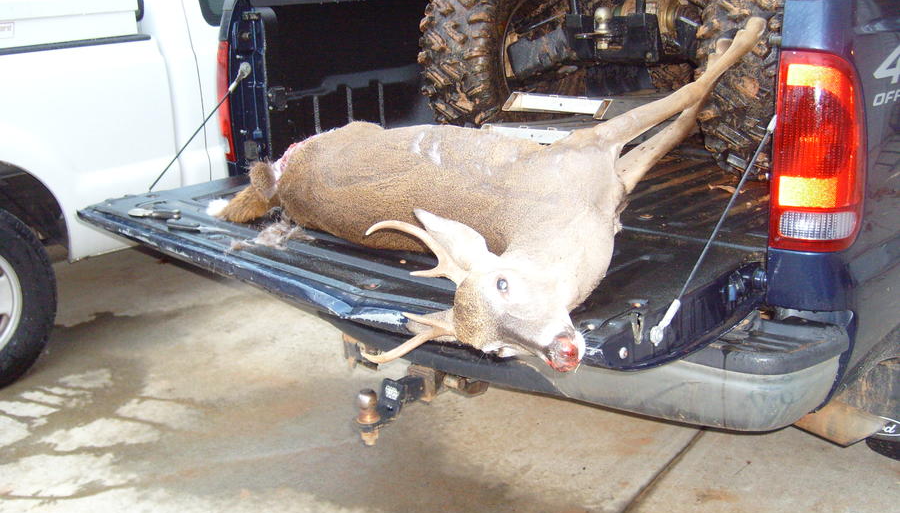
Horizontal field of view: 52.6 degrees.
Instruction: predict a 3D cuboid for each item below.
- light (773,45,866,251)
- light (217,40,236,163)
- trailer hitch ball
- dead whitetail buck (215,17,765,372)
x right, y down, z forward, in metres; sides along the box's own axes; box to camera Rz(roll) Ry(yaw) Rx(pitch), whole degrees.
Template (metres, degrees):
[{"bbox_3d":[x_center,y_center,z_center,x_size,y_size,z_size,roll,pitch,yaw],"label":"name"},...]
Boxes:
[{"bbox_3d":[0.665,-0.181,1.618,0.142,0.366,0.125,13,22,41],"label":"light"},{"bbox_3d":[-0.667,-0.482,2.808,0.142,0.366,0.125,13,22,41],"label":"light"},{"bbox_3d":[-0.195,0.381,2.177,0.059,0.138,0.059,-2,16,1],"label":"trailer hitch ball"},{"bbox_3d":[0.066,-0.234,1.994,1.120,0.520,1.220,-16,22,-40],"label":"dead whitetail buck"}]

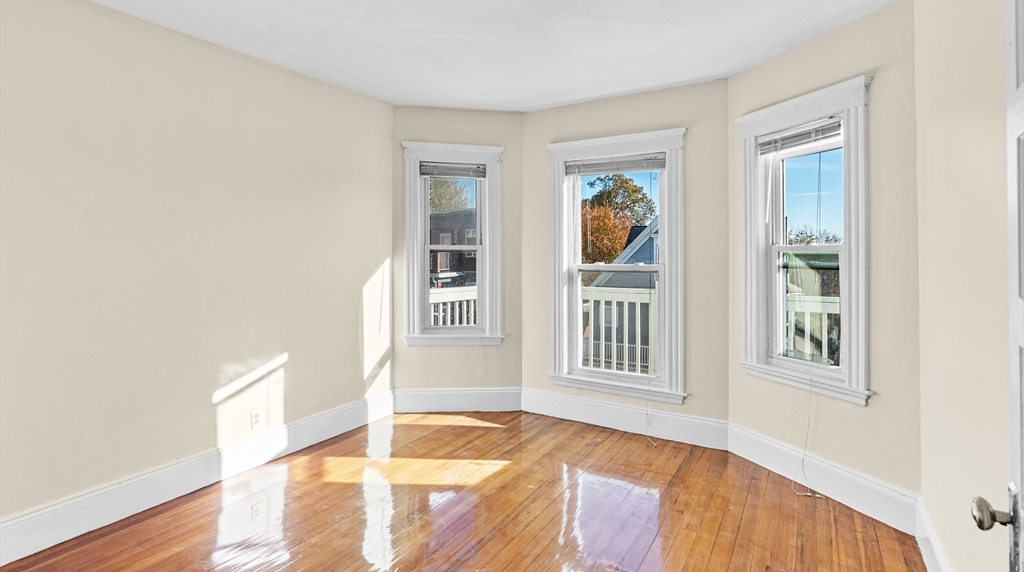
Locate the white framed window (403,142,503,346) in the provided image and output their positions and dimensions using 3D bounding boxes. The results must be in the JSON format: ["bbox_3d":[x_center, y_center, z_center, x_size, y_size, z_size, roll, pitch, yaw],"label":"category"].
[{"bbox_3d":[-0.510,-0.350,3.976,0.851,1.739,0.140,0,2,-6],"label":"white framed window"}]

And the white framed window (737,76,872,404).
[{"bbox_3d":[1.750,-0.245,2.801,0.140,1.758,0.764,-1,2,-24],"label":"white framed window"}]

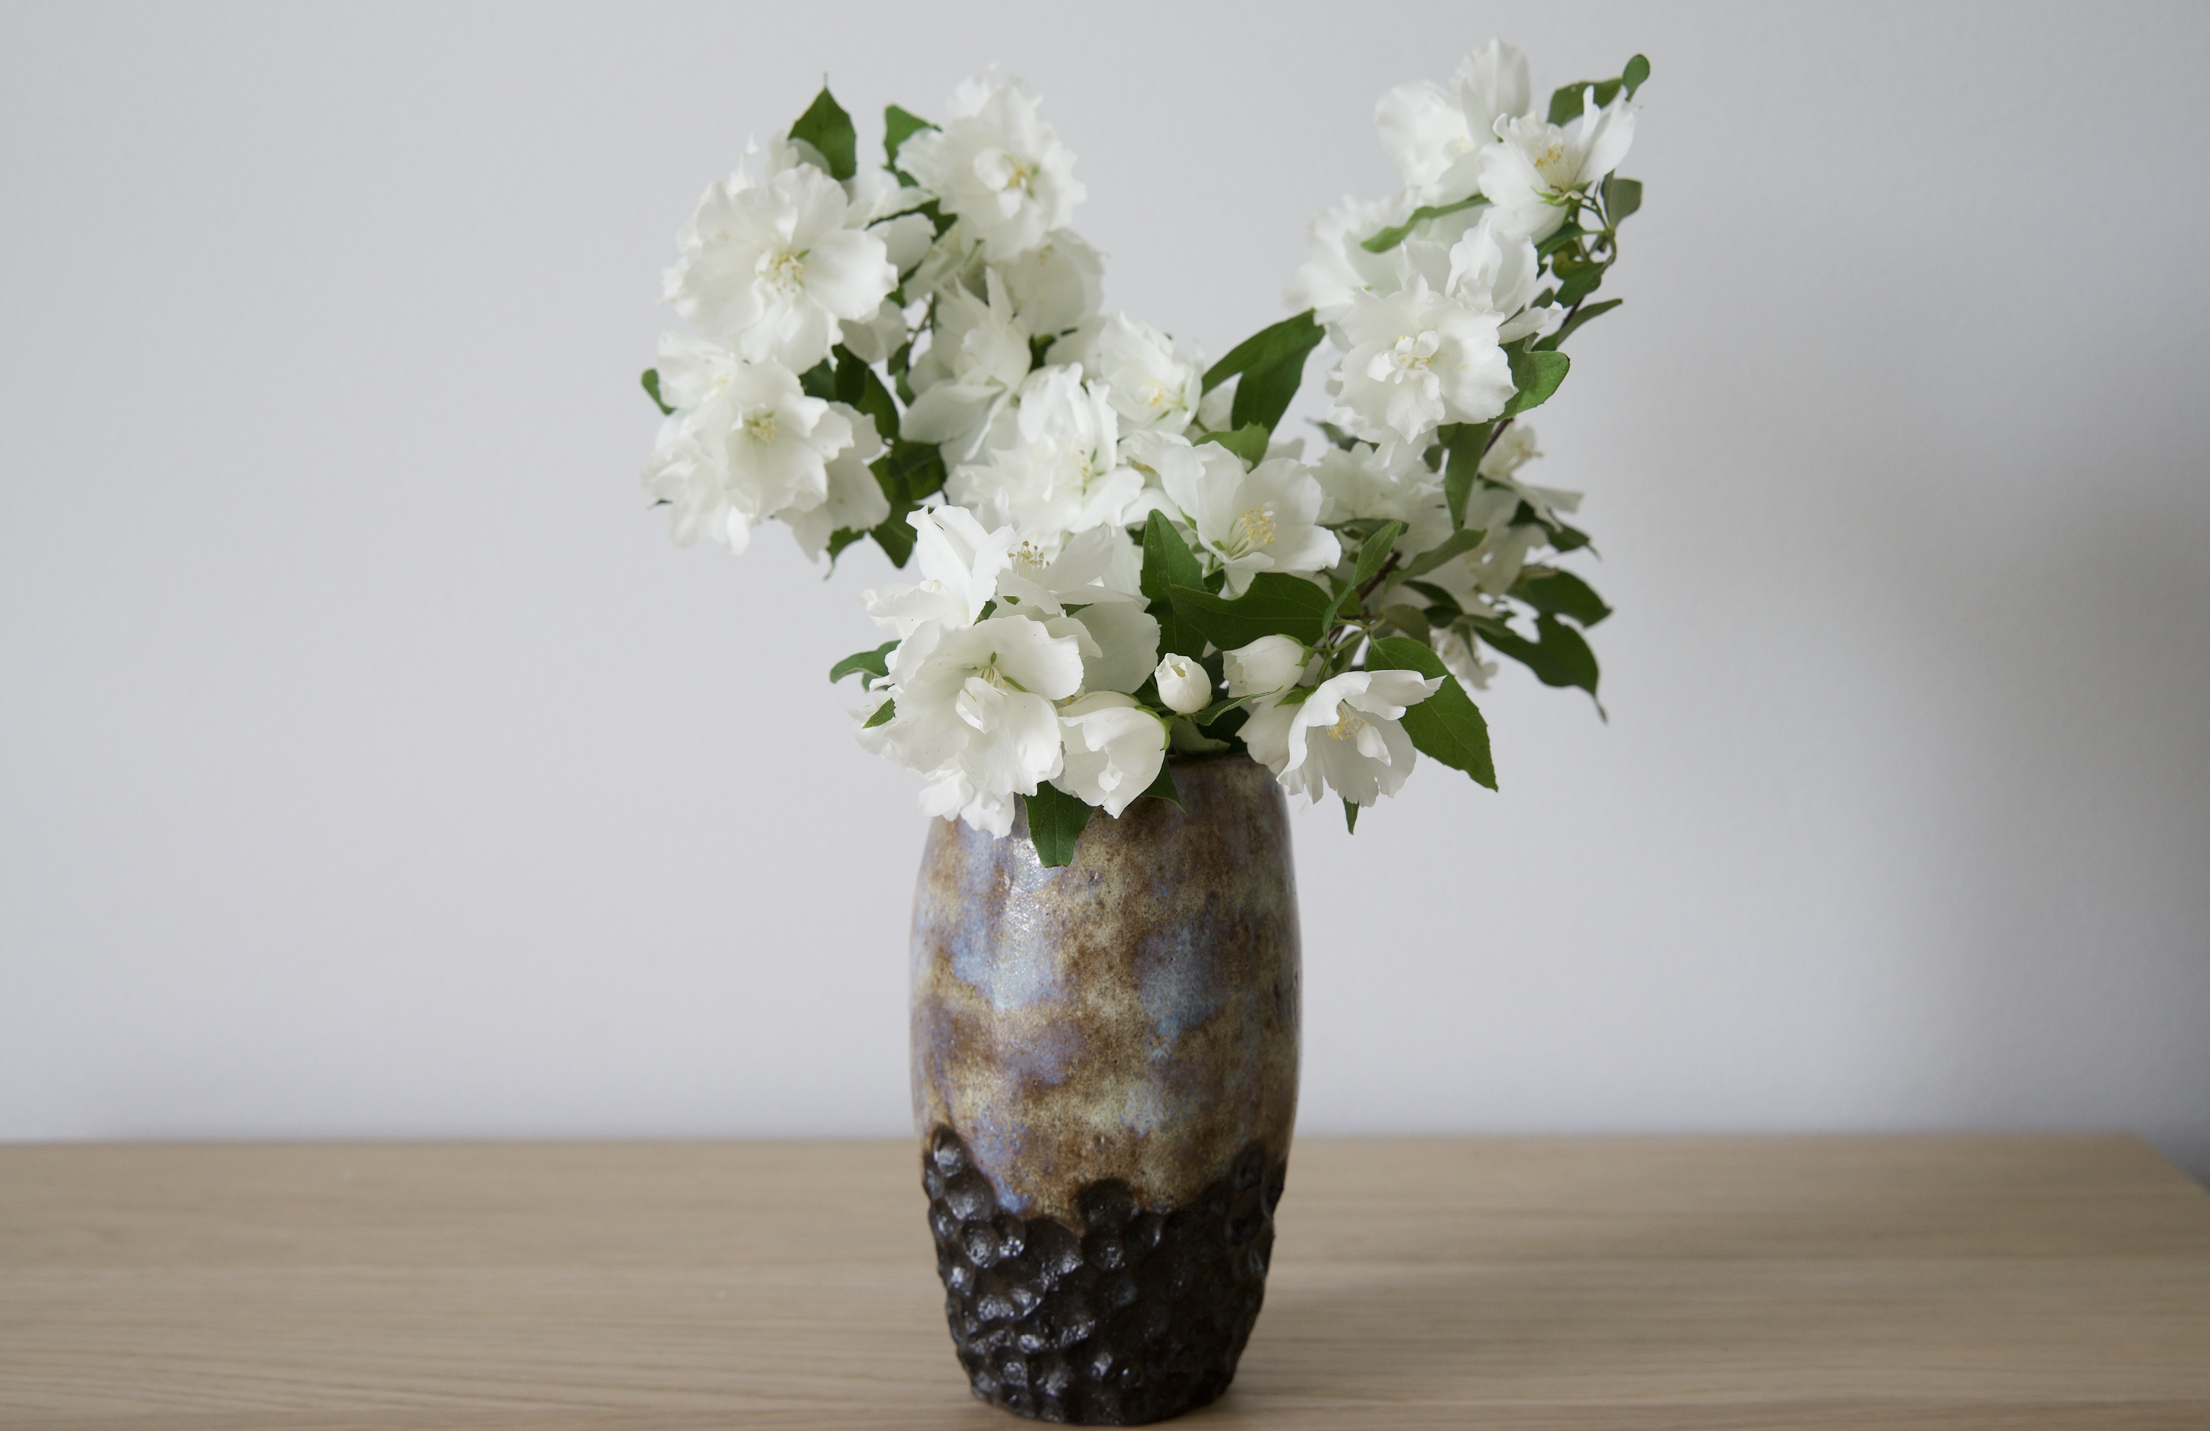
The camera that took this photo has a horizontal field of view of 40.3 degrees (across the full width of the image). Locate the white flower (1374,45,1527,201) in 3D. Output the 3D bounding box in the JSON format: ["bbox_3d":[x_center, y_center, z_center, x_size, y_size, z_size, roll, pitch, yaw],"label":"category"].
[{"bbox_3d":[0.092,-0.155,0.785,0.041,0.042,0.028,2,3,15],"label":"white flower"}]

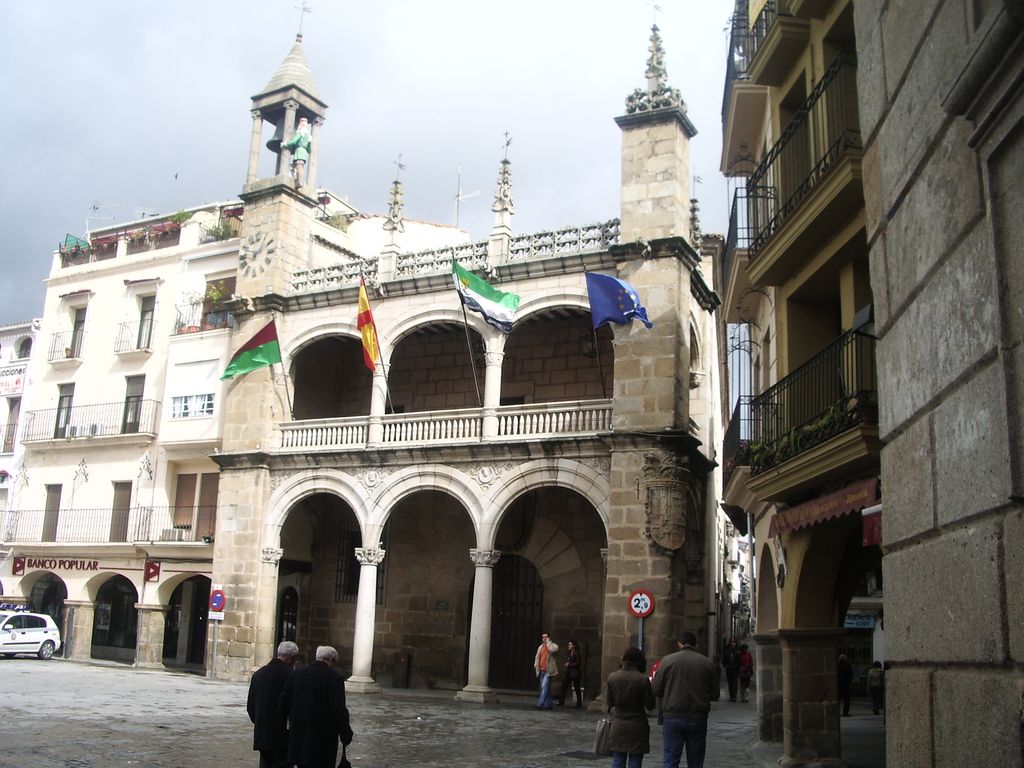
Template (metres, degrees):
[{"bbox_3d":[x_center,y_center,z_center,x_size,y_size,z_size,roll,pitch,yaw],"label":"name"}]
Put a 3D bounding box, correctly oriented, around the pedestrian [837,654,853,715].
[{"bbox_3d":[9.409,8.525,29.295,0.520,1.660,0.380,-2,-15,17],"label":"pedestrian"}]

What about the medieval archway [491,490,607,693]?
[{"bbox_3d":[0.926,5.153,26.044,3.250,5.350,0.600,-5,-16,29],"label":"medieval archway"}]

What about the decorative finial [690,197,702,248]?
[{"bbox_3d":[5.658,-4.948,31.738,0.450,1.780,0.450,-5,-16,29],"label":"decorative finial"}]

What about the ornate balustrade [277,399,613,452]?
[{"bbox_3d":[-2.304,1.232,28.438,11.277,0.873,0.320,-5,-14,32],"label":"ornate balustrade"}]

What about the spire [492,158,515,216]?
[{"bbox_3d":[-0.200,-5.494,28.987,0.500,1.700,0.500,-5,-15,29],"label":"spire"}]

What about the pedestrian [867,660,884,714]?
[{"bbox_3d":[10.235,8.547,29.146,0.480,1.451,0.340,2,-12,3],"label":"pedestrian"}]

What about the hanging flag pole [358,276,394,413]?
[{"bbox_3d":[-3.947,-1.134,28.938,0.630,4.126,0.450,-5,12,32],"label":"hanging flag pole"}]

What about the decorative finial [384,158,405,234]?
[{"bbox_3d":[-3.467,-5.608,30.748,0.460,2.425,0.460,-5,-14,32],"label":"decorative finial"}]

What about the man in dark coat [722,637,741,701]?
[{"bbox_3d":[6.274,8.106,29.504,0.520,1.750,0.350,-2,-14,19],"label":"man in dark coat"}]

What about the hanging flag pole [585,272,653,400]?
[{"bbox_3d":[2.740,-1.241,25.202,1.550,3.000,1.200,-5,-15,29],"label":"hanging flag pole"}]

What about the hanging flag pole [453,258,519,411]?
[{"bbox_3d":[-0.442,-1.458,26.876,1.826,4.143,0.600,-5,10,32],"label":"hanging flag pole"}]

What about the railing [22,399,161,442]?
[{"bbox_3d":[-14.635,1.368,35.941,6.650,1.100,0.400,-5,-15,29],"label":"railing"}]

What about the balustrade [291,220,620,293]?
[{"bbox_3d":[-2.075,-3.469,29.369,11.360,0.757,0.320,-5,-14,32],"label":"balustrade"}]

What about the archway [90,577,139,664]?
[{"bbox_3d":[-13.619,8.082,35.608,2.350,2.937,0.600,-5,-14,32],"label":"archway"}]

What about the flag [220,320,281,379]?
[{"bbox_3d":[-7.867,-1.034,31.287,1.900,1.800,0.450,-2,-15,17],"label":"flag"}]

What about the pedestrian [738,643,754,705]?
[{"bbox_3d":[6.654,8.198,29.489,0.480,1.620,0.350,-2,-14,19],"label":"pedestrian"}]

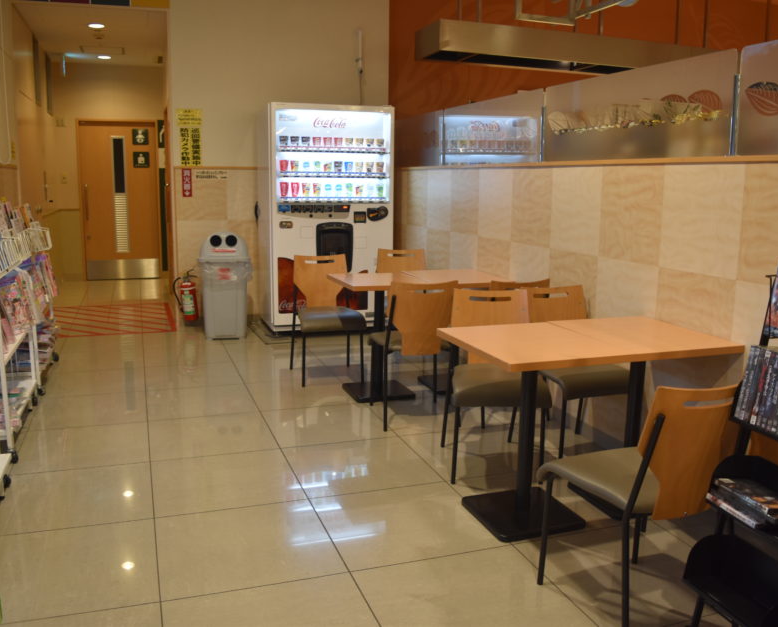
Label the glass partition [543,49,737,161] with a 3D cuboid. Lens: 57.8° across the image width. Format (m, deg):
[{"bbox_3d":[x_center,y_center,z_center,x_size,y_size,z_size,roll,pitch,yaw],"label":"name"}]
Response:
[{"bbox_3d":[1.099,-0.935,3.342,0.020,0.400,1.350,-3,11,-20],"label":"glass partition"}]

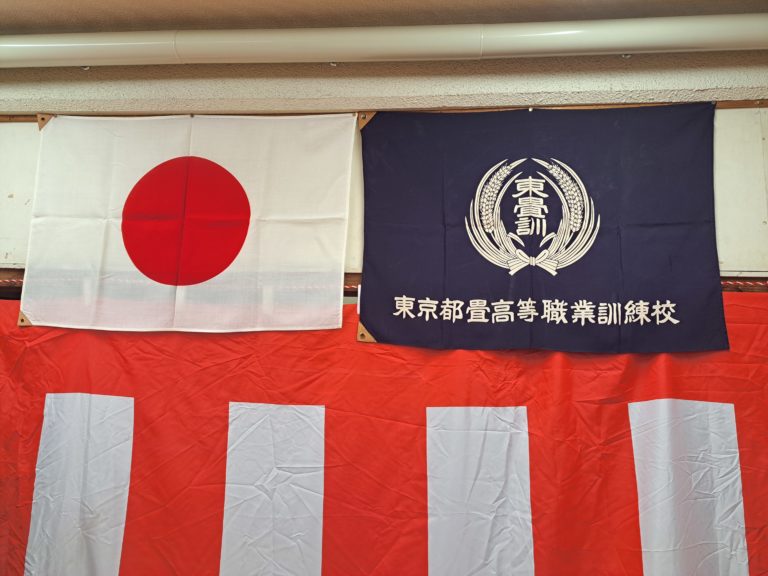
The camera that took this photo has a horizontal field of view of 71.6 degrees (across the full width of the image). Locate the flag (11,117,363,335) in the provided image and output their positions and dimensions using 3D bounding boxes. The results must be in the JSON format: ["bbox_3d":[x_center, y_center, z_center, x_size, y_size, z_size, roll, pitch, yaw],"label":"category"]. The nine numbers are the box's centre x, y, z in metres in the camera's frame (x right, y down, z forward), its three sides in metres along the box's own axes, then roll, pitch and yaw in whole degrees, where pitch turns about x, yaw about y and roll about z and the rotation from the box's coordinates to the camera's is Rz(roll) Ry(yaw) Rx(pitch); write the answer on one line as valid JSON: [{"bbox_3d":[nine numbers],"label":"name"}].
[{"bbox_3d":[-0.629,-0.226,1.692,1.060,0.710,0.030,0,-8,4],"label":"flag"}]

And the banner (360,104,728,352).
[{"bbox_3d":[0.465,-0.195,1.612,1.085,0.750,0.030,0,-8,4],"label":"banner"}]

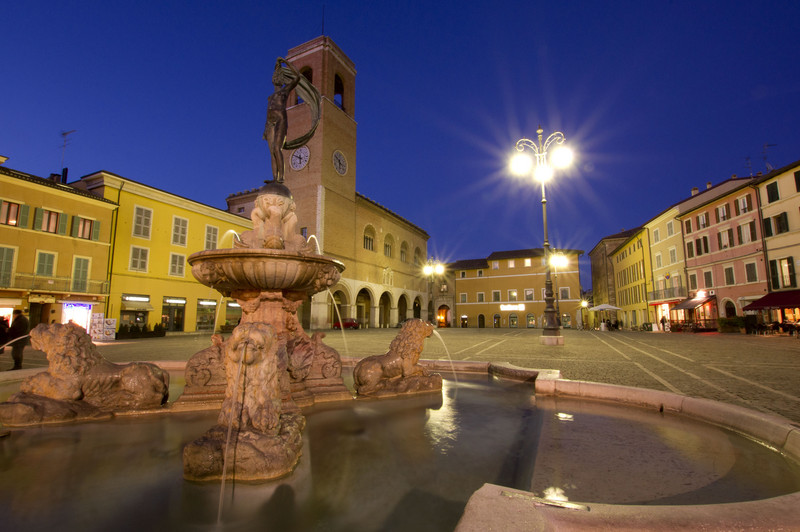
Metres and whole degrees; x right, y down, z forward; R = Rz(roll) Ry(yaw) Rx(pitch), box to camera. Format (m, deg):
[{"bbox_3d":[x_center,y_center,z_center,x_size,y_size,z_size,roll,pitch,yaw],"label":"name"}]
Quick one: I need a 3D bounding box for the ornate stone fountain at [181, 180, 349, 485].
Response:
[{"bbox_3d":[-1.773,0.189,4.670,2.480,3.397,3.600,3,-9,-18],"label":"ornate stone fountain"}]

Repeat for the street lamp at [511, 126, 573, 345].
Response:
[{"bbox_3d":[8.122,-1.965,18.501,2.900,12.355,2.700,0,-9,0],"label":"street lamp"}]

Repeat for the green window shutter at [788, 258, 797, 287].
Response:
[{"bbox_3d":[31.393,0.480,26.642,0.080,2.350,0.620,-2,-9,12],"label":"green window shutter"}]

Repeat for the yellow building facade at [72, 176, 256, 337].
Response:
[{"bbox_3d":[-18.095,0.189,28.917,2.600,11.300,13.000,-3,-9,21],"label":"yellow building facade"}]

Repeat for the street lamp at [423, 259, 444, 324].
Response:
[{"bbox_3d":[4.875,3.928,49.973,2.900,10.718,2.600,0,-9,0],"label":"street lamp"}]

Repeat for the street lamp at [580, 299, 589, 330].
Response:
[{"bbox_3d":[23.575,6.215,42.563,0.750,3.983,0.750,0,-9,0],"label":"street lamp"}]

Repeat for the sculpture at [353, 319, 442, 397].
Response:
[{"bbox_3d":[-0.081,1.471,5.670,1.450,1.172,0.780,3,-9,-18],"label":"sculpture"}]

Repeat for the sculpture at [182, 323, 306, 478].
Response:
[{"bbox_3d":[-1.431,1.107,3.277,0.840,1.172,1.500,3,-9,-18],"label":"sculpture"}]

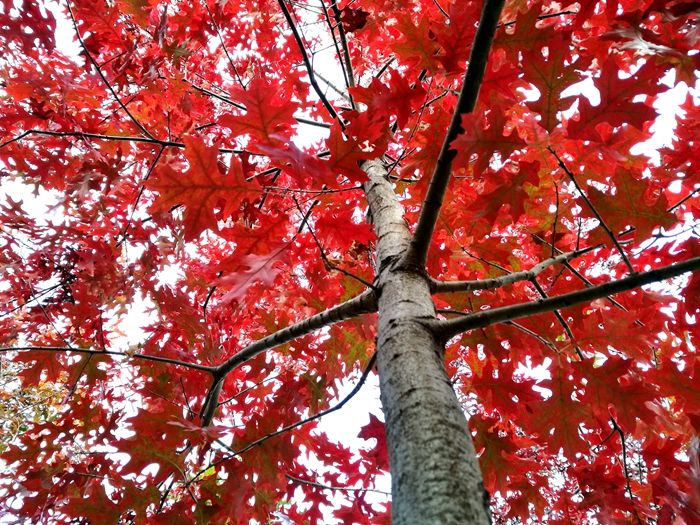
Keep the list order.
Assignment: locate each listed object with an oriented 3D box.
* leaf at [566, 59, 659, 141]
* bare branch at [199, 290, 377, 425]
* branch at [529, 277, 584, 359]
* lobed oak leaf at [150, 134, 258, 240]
[{"bbox_3d":[0.399,-0.251,0.830,0.150,0.035,0.125,-29,-66,23],"label":"leaf"},{"bbox_3d":[-0.161,0.187,1.087,0.536,0.101,0.108,-39,-66,19],"label":"bare branch"},{"bbox_3d":[0.454,0.119,1.184,0.021,0.015,0.261,-32,-68,16],"label":"branch"},{"bbox_3d":[-0.222,-0.113,0.820,0.160,0.035,0.145,-5,-60,-9],"label":"lobed oak leaf"}]

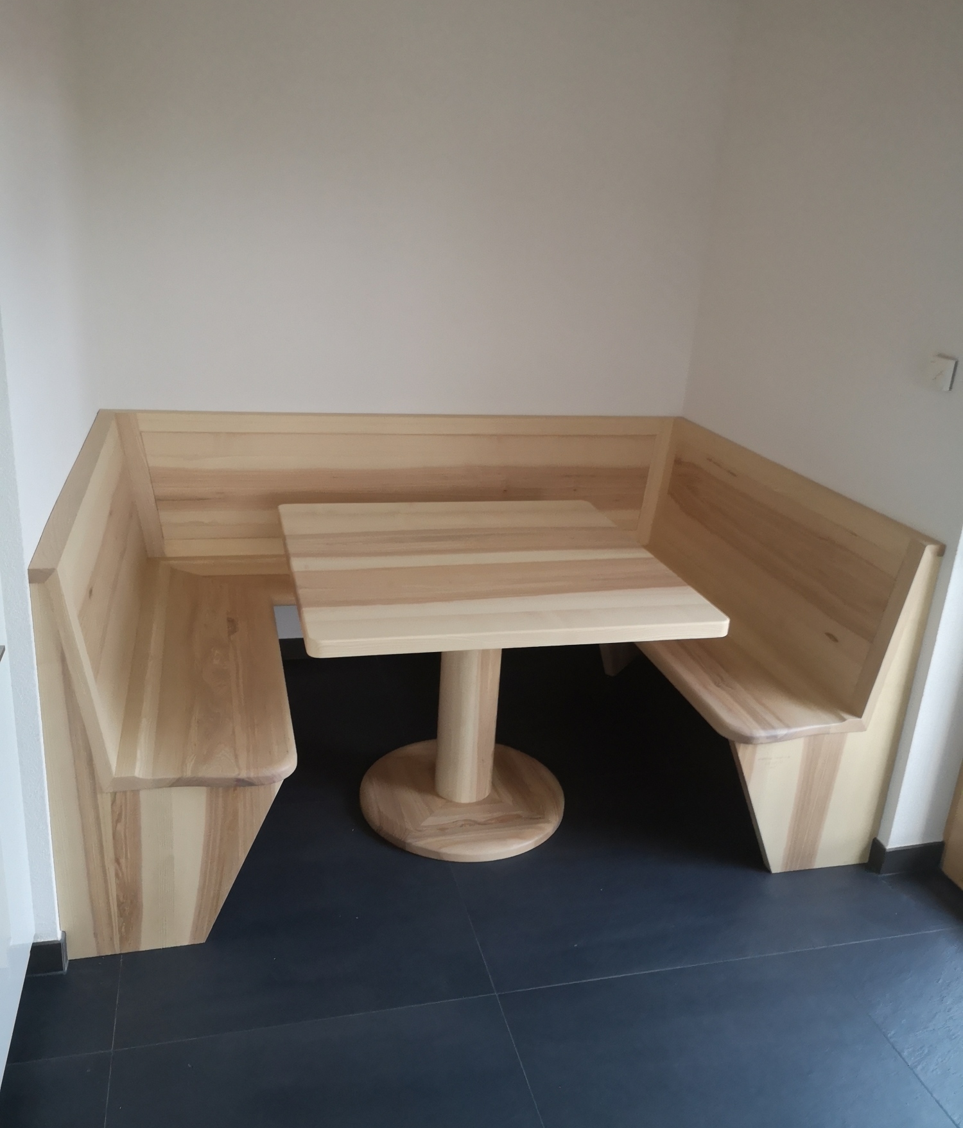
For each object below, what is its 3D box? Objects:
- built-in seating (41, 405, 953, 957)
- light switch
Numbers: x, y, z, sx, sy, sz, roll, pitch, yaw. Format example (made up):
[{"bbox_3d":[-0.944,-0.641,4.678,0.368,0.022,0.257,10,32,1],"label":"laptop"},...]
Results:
[{"bbox_3d":[-0.082,0.161,3.000,2.066,0.918,1.494,-2,20,-15],"label":"built-in seating"},{"bbox_3d":[1.118,-0.463,2.430,0.013,0.080,0.080,-2,20,-15],"label":"light switch"}]

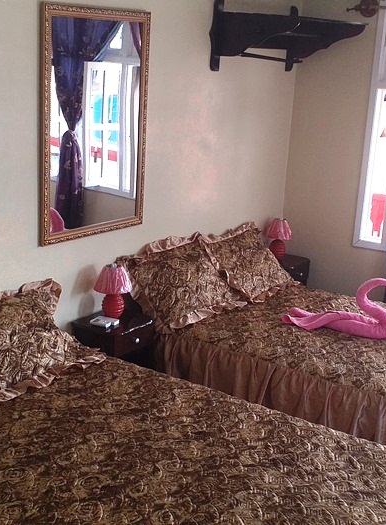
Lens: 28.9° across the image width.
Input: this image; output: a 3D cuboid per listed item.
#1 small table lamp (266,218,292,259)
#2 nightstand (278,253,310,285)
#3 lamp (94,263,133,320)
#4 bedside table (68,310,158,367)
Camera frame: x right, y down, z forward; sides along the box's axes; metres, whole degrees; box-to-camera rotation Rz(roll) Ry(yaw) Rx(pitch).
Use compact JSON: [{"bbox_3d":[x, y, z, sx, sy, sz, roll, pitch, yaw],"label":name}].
[{"bbox_3d":[0.574,-0.150,4.968,0.176,0.265,0.176,3,15,-1],"label":"small table lamp"},{"bbox_3d":[0.568,0.273,5.011,0.261,0.576,0.333,14,18,35],"label":"nightstand"},{"bbox_3d":[-0.389,0.148,3.728,0.189,0.266,0.189,3,15,-1],"label":"lamp"},{"bbox_3d":[-0.405,0.564,3.762,0.283,0.554,0.337,14,18,35],"label":"bedside table"}]

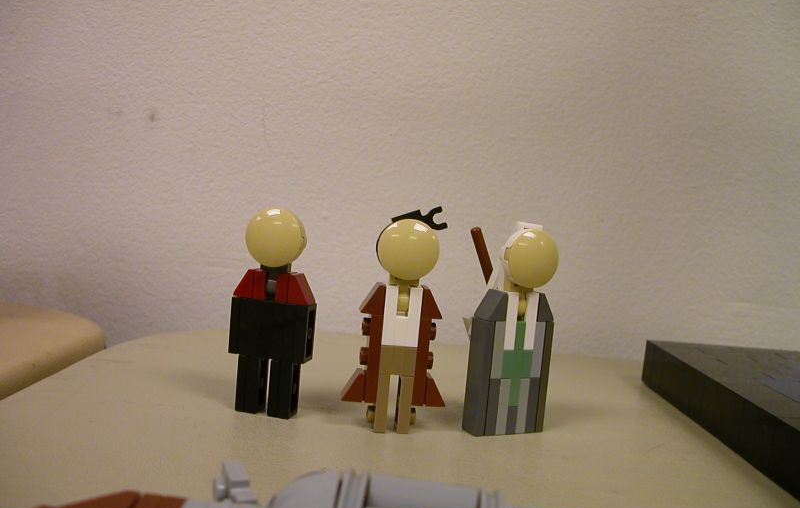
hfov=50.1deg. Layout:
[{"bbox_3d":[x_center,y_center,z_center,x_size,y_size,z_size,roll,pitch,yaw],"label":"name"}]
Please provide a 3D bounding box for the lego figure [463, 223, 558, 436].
[{"bbox_3d":[0.032,0.021,0.242,0.022,0.060,0.020,3,5,-25],"label":"lego figure"}]

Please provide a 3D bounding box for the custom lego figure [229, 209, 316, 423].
[{"bbox_3d":[-0.036,0.016,0.237,0.022,0.058,0.014,6,5,13],"label":"custom lego figure"}]

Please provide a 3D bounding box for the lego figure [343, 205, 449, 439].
[{"bbox_3d":[0.000,0.018,0.230,0.029,0.061,0.014,4,5,-7],"label":"lego figure"}]

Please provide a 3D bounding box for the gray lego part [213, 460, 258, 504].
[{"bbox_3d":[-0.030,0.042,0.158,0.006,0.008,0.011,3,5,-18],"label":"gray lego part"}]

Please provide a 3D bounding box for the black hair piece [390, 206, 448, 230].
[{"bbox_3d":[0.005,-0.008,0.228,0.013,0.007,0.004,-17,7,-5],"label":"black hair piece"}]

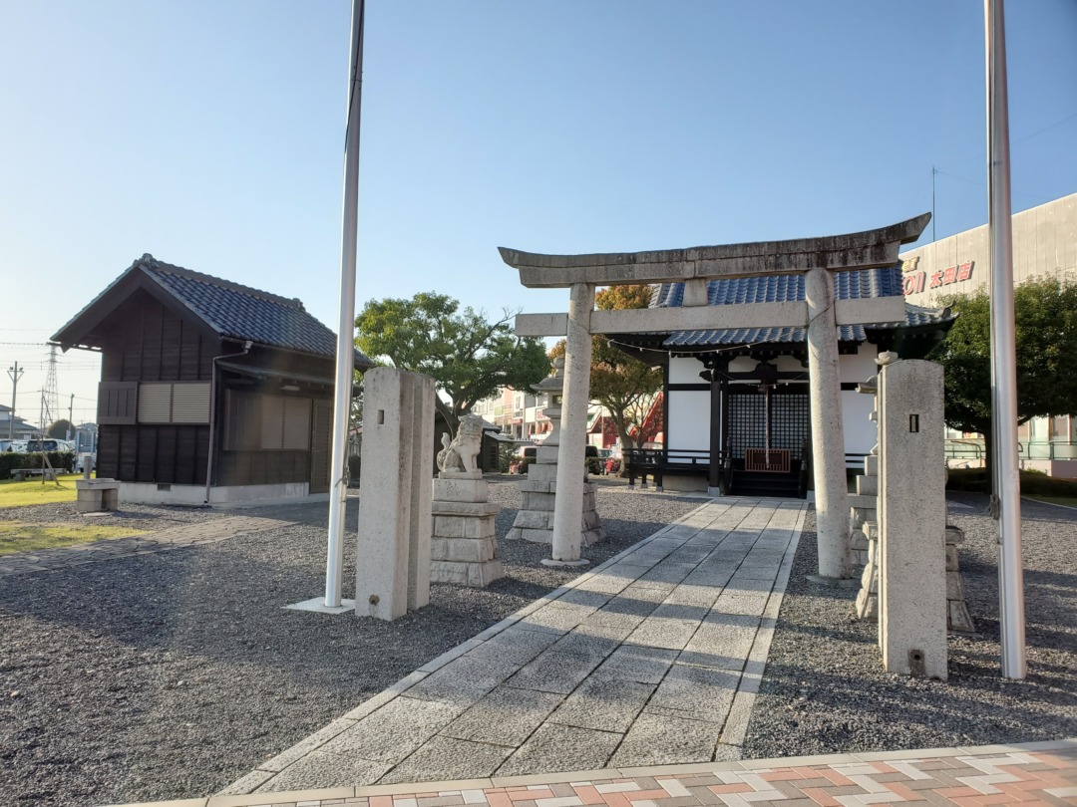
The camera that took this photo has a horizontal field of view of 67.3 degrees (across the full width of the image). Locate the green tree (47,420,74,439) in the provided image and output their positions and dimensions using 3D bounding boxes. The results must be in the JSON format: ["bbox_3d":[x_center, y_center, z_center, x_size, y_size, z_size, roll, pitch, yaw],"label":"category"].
[{"bbox_3d":[-50.200,3.770,85.000,2.900,4.300,2.900,4,-5,-31],"label":"green tree"}]

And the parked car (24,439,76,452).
[{"bbox_3d":[-23.400,2.500,38.800,1.690,1.550,4.100,3,-4,-23],"label":"parked car"}]

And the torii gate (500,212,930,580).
[{"bbox_3d":[1.871,-0.083,9.804,5.150,4.090,0.500,0,-4,20],"label":"torii gate"}]

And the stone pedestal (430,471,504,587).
[{"bbox_3d":[-0.878,1.341,8.859,0.861,1.163,0.656,0,-4,20],"label":"stone pedestal"}]

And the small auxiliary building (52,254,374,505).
[{"bbox_3d":[-7.703,-0.367,19.847,4.958,5.486,5.591,0,-4,21],"label":"small auxiliary building"}]

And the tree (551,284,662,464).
[{"bbox_3d":[2.700,-0.930,32.000,4.700,7.600,4.700,0,-4,20],"label":"tree"}]

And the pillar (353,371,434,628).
[{"bbox_3d":[-1.273,0.794,7.393,0.379,2.163,0.748,0,-4,20],"label":"pillar"}]

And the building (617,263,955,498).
[{"bbox_3d":[6.559,-0.914,22.522,8.446,6.798,7.931,0,-4,20],"label":"building"}]

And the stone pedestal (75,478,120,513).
[{"bbox_3d":[-8.870,1.835,16.334,0.496,0.654,0.580,0,-4,20],"label":"stone pedestal"}]

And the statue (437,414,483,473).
[{"bbox_3d":[-0.855,0.442,8.920,0.560,0.640,0.320,0,-4,20],"label":"statue"}]

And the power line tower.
[{"bbox_3d":[-165.600,-2.500,275.000,6.300,38.700,5.800,4,-5,-31],"label":"power line tower"}]

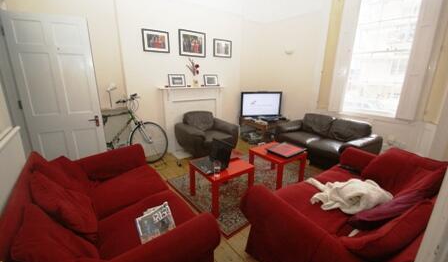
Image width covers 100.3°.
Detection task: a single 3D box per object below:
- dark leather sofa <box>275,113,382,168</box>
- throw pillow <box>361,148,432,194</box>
[{"bbox_3d":[1.786,0.166,3.402,0.900,0.760,1.530,-10,18,-36],"label":"dark leather sofa"},{"bbox_3d":[1.670,0.392,1.792,0.150,0.420,0.410,30,6,-19],"label":"throw pillow"}]

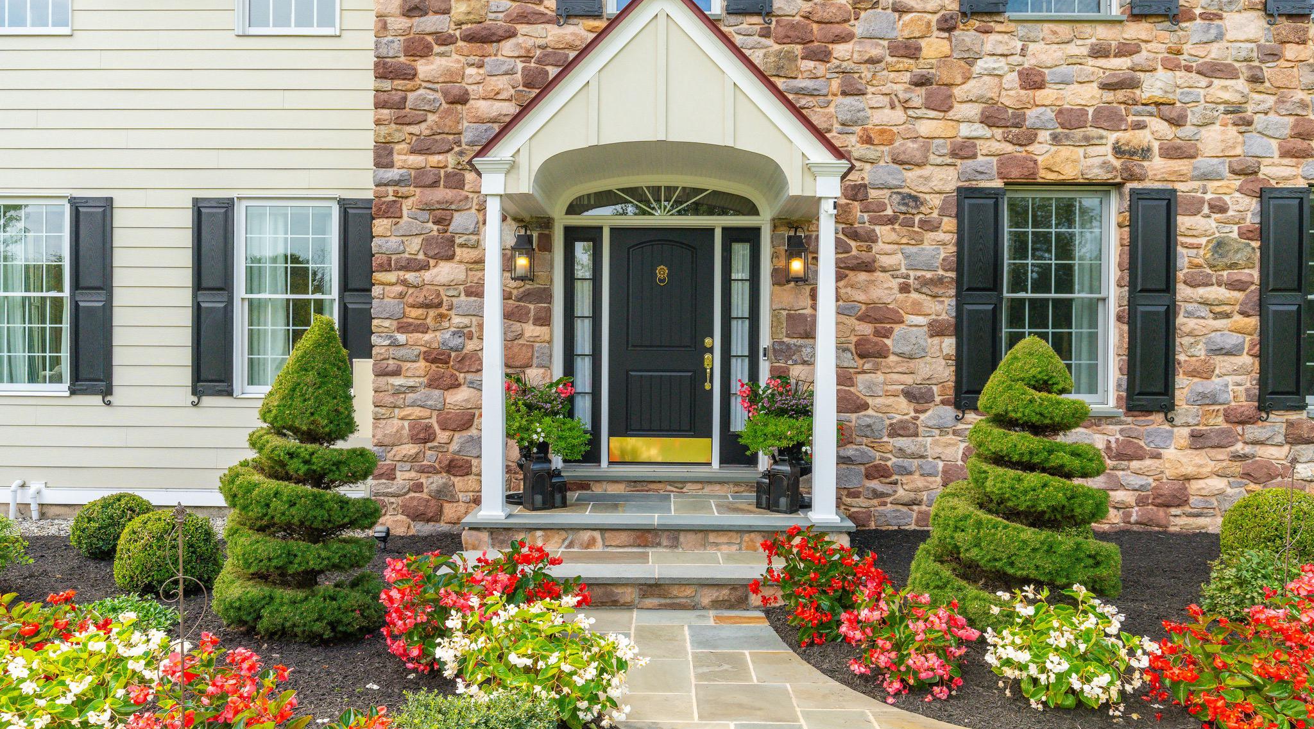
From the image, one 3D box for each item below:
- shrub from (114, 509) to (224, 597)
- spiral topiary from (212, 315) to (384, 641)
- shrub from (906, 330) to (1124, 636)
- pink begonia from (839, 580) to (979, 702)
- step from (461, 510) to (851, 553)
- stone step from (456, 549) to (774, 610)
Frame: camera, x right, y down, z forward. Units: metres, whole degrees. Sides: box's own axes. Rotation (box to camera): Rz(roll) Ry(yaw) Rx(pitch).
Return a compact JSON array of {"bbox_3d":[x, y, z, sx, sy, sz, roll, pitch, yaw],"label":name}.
[{"bbox_3d":[-3.148,1.183,5.668,0.640,0.510,0.620,0,1,1],"label":"shrub"},{"bbox_3d":[-2.044,0.596,5.073,0.910,1.760,0.890,0,1,1],"label":"spiral topiary"},{"bbox_3d":[2.088,0.644,5.149,1.170,1.630,1.120,0,1,1],"label":"shrub"},{"bbox_3d":[1.191,1.271,4.181,0.650,0.480,0.580,0,1,1],"label":"pink begonia"},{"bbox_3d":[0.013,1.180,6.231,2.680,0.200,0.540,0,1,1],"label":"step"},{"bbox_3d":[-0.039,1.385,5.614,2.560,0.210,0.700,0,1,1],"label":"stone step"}]

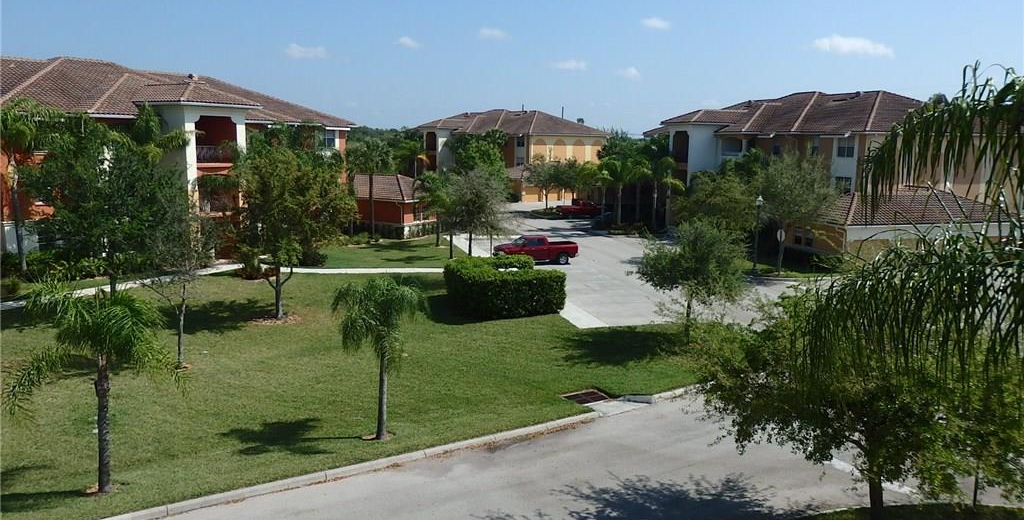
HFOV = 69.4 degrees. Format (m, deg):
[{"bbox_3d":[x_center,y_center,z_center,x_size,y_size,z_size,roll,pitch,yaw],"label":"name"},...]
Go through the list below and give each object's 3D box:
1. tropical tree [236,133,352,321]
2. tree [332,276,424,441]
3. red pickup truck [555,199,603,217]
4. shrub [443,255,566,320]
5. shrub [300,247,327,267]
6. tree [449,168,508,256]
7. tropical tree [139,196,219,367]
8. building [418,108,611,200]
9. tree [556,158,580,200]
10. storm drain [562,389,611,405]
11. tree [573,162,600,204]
[{"bbox_3d":[-9.377,-1.344,32.300,5.040,7.910,4.890,-2,9,-16],"label":"tropical tree"},{"bbox_3d":[-3.500,2.601,19.436,2.400,4.410,2.330,-1,9,-10],"label":"tree"},{"bbox_3d":[7.928,-6.096,85.305,5.600,1.870,1.980,-2,9,-18],"label":"red pickup truck"},{"bbox_3d":[-0.468,1.317,34.815,4.600,1.870,4.900,-1,9,-15],"label":"shrub"},{"bbox_3d":[-13.605,-0.287,50.603,1.800,1.300,1.700,-2,8,-15],"label":"shrub"},{"bbox_3d":[-2.409,-3.394,54.109,4.509,6.560,4.509,0,8,-3],"label":"tree"},{"bbox_3d":[-11.048,0.687,24.665,2.784,5.860,2.784,1,9,0],"label":"tropical tree"},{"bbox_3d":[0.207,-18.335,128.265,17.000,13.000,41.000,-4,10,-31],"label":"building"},{"bbox_3d":[6.714,-9.364,89.791,3.390,6.110,3.290,2,9,4],"label":"tree"},{"bbox_3d":[2.306,4.338,23.184,1.280,0.120,0.970,-5,9,-31],"label":"storm drain"},{"bbox_3d":[9.250,-9.325,90.873,3.190,5.760,3.090,2,9,6],"label":"tree"}]

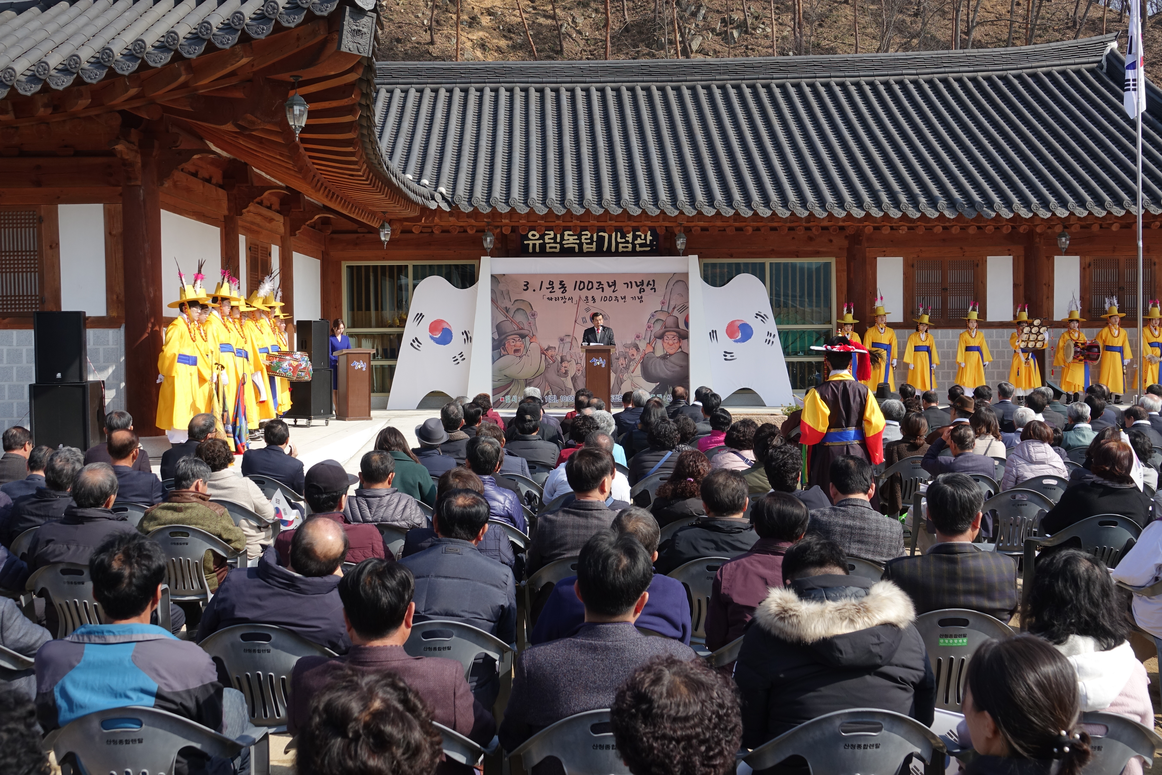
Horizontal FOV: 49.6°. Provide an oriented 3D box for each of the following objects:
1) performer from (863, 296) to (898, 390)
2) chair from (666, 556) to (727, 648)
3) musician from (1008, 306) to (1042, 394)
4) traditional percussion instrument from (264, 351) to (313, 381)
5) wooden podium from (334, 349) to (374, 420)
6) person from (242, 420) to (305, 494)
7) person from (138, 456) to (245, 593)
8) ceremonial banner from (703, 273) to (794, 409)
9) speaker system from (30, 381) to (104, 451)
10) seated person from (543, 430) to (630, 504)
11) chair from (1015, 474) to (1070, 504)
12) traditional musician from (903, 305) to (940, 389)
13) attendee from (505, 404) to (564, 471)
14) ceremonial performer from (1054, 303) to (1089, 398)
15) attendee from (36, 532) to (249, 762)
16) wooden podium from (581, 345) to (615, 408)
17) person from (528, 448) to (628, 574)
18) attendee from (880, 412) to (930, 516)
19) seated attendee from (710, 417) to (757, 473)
[{"bbox_3d":[5.461,-0.638,23.034,0.620,1.960,0.420,-1,2,-1],"label":"performer"},{"bbox_3d":[0.630,1.172,6.093,0.570,0.800,0.560,-1,2,-1],"label":"chair"},{"bbox_3d":[8.092,-0.583,22.870,0.620,1.800,0.500,-1,2,-1],"label":"musician"},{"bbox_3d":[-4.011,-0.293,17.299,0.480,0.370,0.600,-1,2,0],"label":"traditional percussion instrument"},{"bbox_3d":[-3.644,-0.056,20.336,0.550,1.140,0.500,-2,2,-30],"label":"wooden podium"},{"bbox_3d":[-2.232,0.825,9.381,0.500,1.210,0.700,0,2,8],"label":"person"},{"bbox_3d":[-2.197,0.960,7.497,0.580,1.200,0.800,-1,2,4],"label":"person"},{"bbox_3d":[3.076,-0.878,23.184,1.740,2.490,0.100,-1,2,0],"label":"ceremonial banner"},{"bbox_3d":[-5.135,0.298,12.636,0.560,0.690,0.700,-1,2,-10],"label":"speaker system"},{"bbox_3d":[0.059,0.850,8.082,0.550,1.200,0.700,-1,2,0],"label":"seated person"},{"bbox_3d":[3.270,0.984,8.958,0.560,0.810,0.560,-1,2,-2],"label":"chair"},{"bbox_3d":[6.308,-0.578,23.384,0.660,1.810,0.450,0,2,0],"label":"traditional musician"},{"bbox_3d":[-0.416,0.783,11.177,0.520,1.280,0.780,-1,2,2],"label":"attendee"},{"bbox_3d":[9.158,-0.670,23.494,0.590,1.940,0.480,-1,2,0],"label":"ceremonial performer"},{"bbox_3d":[-1.190,0.992,3.674,0.540,1.230,0.720,0,2,3],"label":"attendee"},{"bbox_3d":[0.289,-0.141,21.683,0.590,1.170,0.450,-1,2,-1],"label":"wooden podium"},{"bbox_3d":[0.001,0.899,6.054,0.500,1.245,0.800,0,2,3],"label":"person"},{"bbox_3d":[2.728,0.758,10.531,0.500,1.170,0.700,-1,2,-2],"label":"attendee"},{"bbox_3d":[1.175,0.826,9.704,0.500,1.200,0.750,0,2,0],"label":"seated attendee"}]

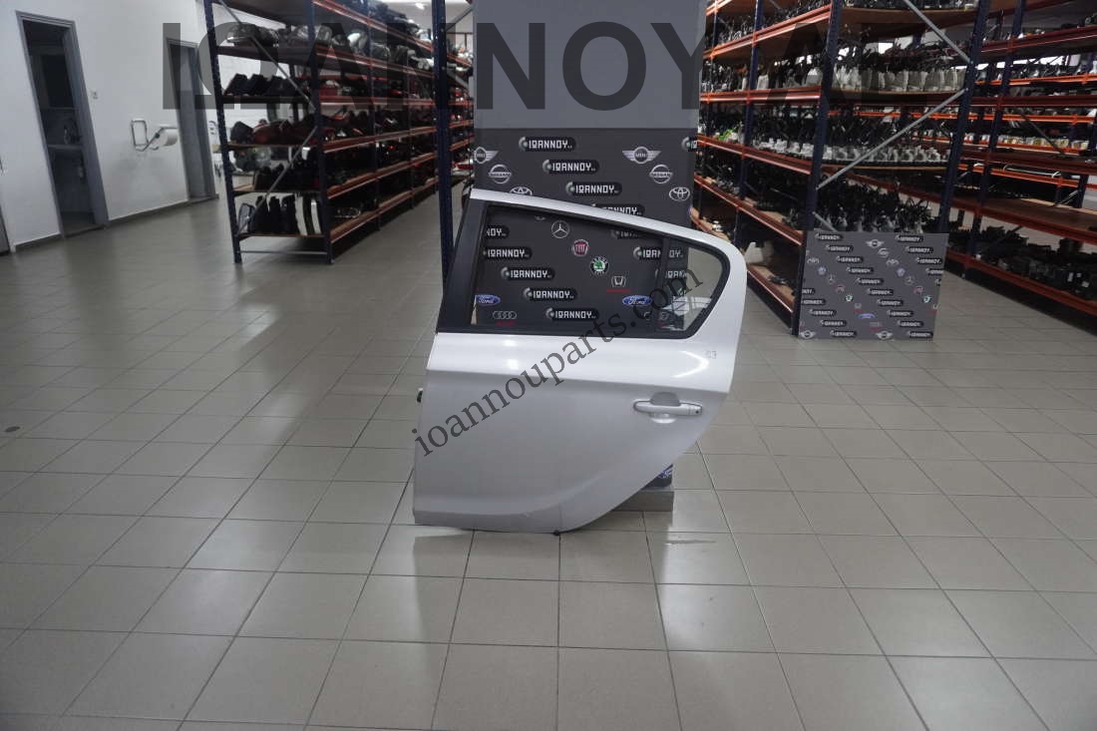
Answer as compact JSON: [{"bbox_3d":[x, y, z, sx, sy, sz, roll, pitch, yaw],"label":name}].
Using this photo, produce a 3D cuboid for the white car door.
[{"bbox_3d":[0.080,0.020,2.424,1.085,1.150,0.190,1,14,0],"label":"white car door"}]

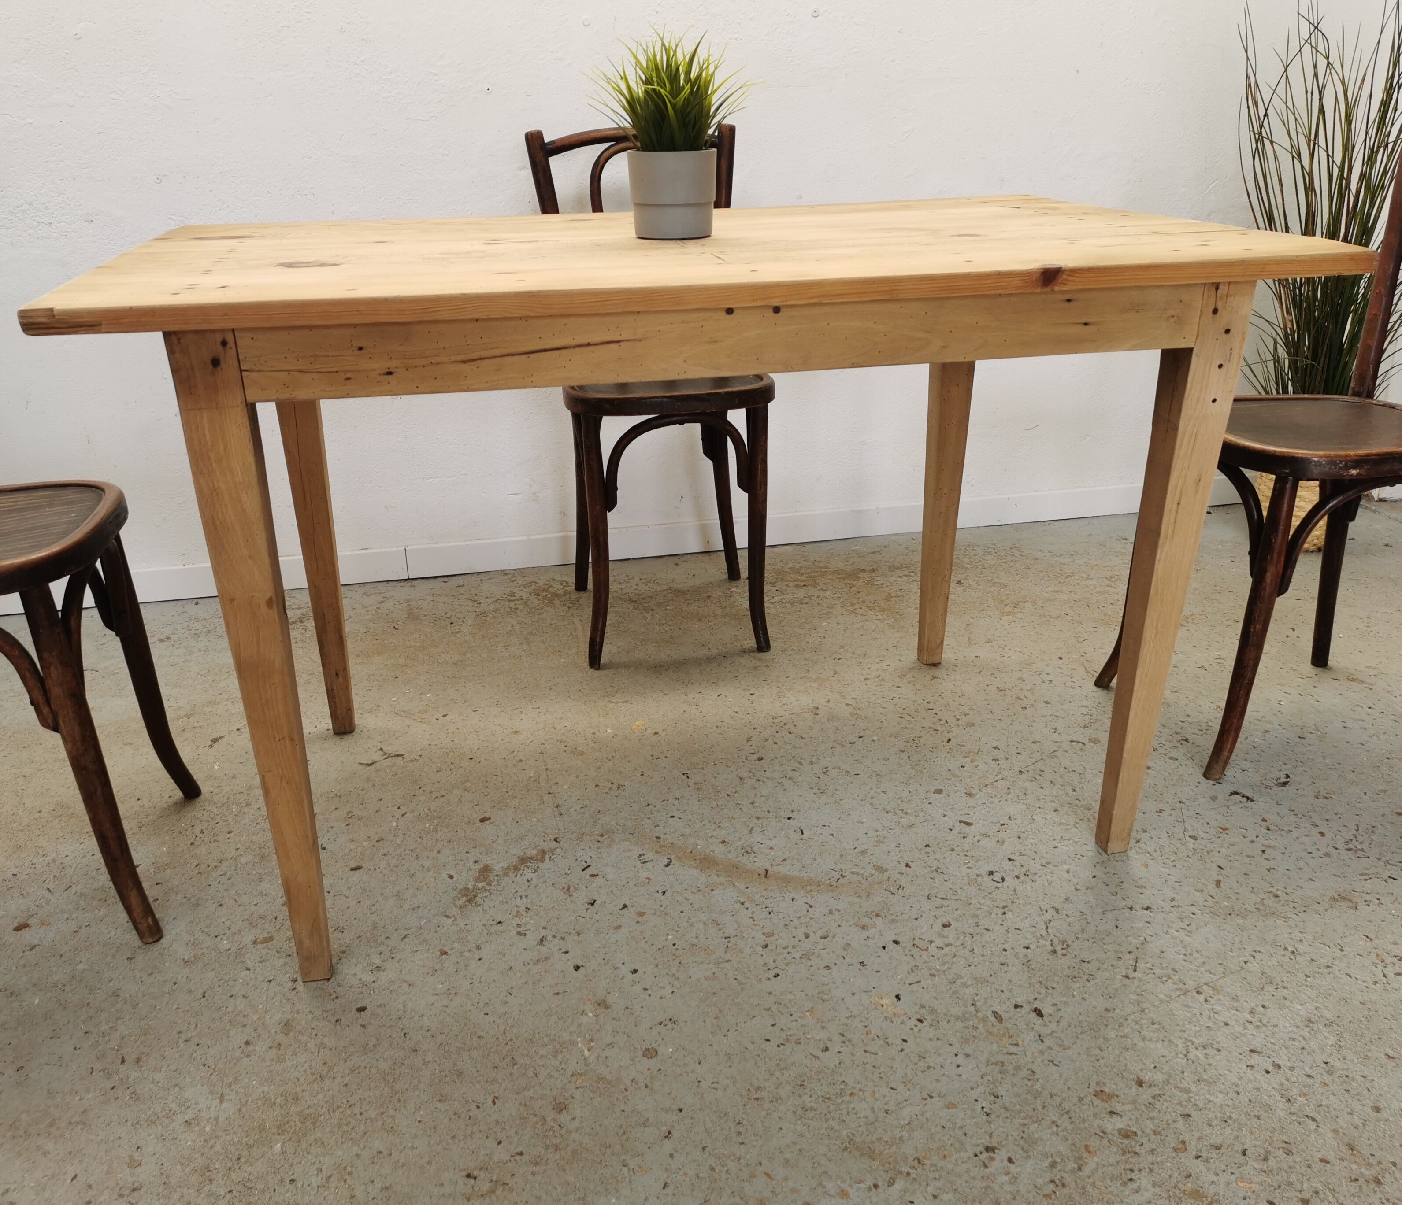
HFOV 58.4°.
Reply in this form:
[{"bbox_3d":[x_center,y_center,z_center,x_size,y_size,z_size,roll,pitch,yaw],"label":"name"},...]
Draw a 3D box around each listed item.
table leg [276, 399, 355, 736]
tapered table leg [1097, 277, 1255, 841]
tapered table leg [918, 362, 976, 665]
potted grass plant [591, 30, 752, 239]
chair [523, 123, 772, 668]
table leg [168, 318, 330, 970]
[{"bbox_3d":[-0.586,-0.155,1.872,0.062,0.744,0.070,-5,23,-11],"label":"table leg"},{"bbox_3d":[0.545,-0.006,1.466,0.062,0.744,0.070,-5,23,-11],"label":"tapered table leg"},{"bbox_3d":[0.401,-0.249,2.069,0.062,0.744,0.070,-5,23,-11],"label":"tapered table leg"},{"bbox_3d":[-0.032,-0.558,1.501,0.191,0.226,0.186,-5,23,-11],"label":"potted grass plant"},{"bbox_3d":[-0.075,-0.383,2.246,0.393,0.874,0.453,-5,22,-9],"label":"chair"},{"bbox_3d":[-0.442,0.088,1.269,0.062,0.744,0.070,-5,23,-11],"label":"table leg"}]

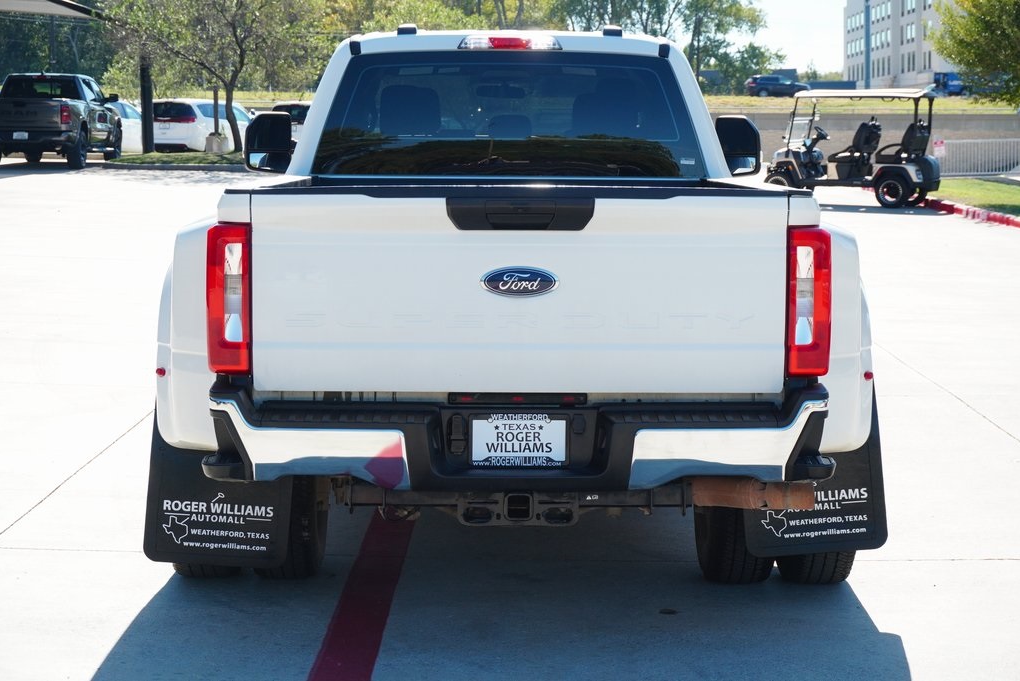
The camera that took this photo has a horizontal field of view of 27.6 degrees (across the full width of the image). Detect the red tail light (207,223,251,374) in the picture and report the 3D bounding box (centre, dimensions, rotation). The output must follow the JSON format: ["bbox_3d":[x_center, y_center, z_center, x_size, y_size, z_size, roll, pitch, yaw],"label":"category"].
[{"bbox_3d":[-0.903,-0.132,6.685,0.133,0.470,0.160,0,6,-1],"label":"red tail light"}]

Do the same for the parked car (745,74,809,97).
[{"bbox_3d":[20.926,-19.872,162.000,4.820,1.760,1.940,-1,7,-14],"label":"parked car"}]

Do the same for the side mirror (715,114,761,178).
[{"bbox_3d":[1.138,-0.978,10.400,0.240,0.305,0.170,0,6,-1],"label":"side mirror"}]

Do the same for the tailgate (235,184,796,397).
[{"bbox_3d":[0.030,-0.155,6.650,1.705,0.640,0.100,0,6,-1],"label":"tailgate"}]

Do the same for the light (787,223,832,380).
[{"bbox_3d":[0.964,-0.124,6.690,0.133,0.470,0.160,0,6,-1],"label":"light"}]

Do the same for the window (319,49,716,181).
[{"bbox_3d":[-0.005,-1.014,9.250,1.720,0.570,0.060,0,-7,-1],"label":"window"}]

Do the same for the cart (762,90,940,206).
[{"bbox_3d":[6.174,-3.479,37.400,2.980,2.000,1.240,4,7,32],"label":"cart"}]

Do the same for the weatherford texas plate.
[{"bbox_3d":[0.028,0.316,6.550,0.304,0.172,0.020,0,6,-1],"label":"weatherford texas plate"}]

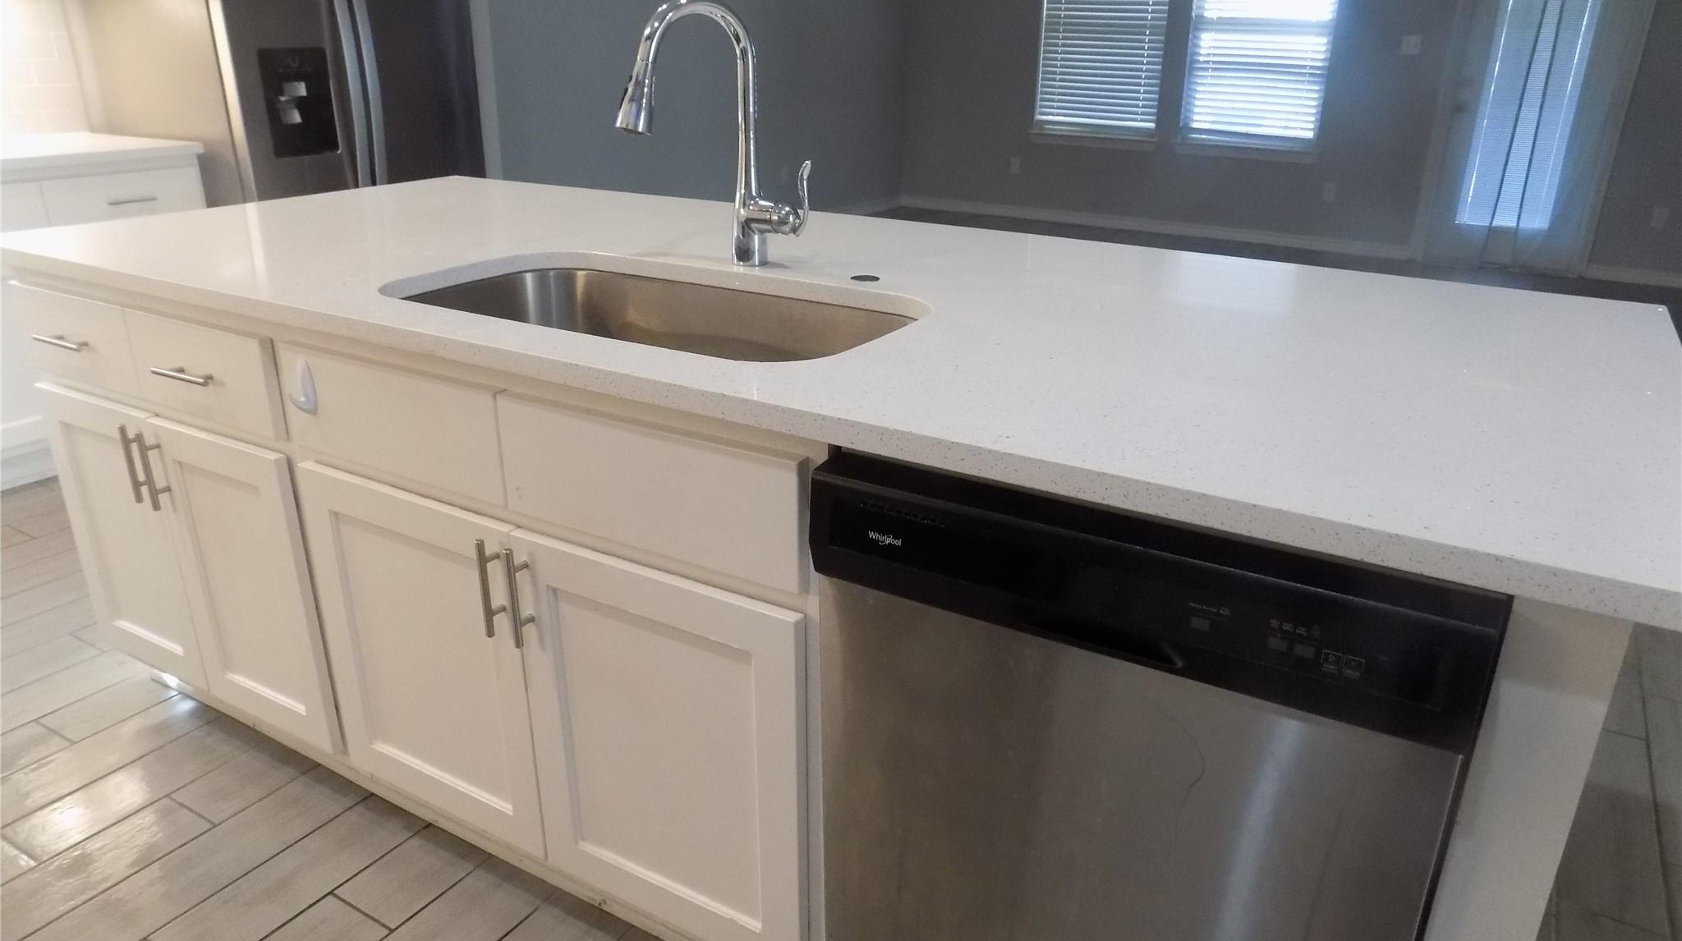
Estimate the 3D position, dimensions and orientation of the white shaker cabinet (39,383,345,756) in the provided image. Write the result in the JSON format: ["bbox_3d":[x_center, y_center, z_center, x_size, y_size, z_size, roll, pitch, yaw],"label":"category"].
[{"bbox_3d":[-0.983,0.071,2.129,0.709,0.522,0.560,13,24,29],"label":"white shaker cabinet"}]

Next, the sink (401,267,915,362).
[{"bbox_3d":[-0.257,-0.118,1.643,0.790,0.225,0.470,13,24,29],"label":"sink"}]

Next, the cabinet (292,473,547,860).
[{"bbox_3d":[-0.603,0.271,1.621,0.426,0.517,0.021,13,24,29],"label":"cabinet"}]

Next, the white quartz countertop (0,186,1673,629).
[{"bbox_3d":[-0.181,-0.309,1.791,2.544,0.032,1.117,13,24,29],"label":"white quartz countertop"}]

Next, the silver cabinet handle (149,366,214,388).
[{"bbox_3d":[-0.979,-0.145,1.672,0.139,0.012,0.036,13,24,29],"label":"silver cabinet handle"}]

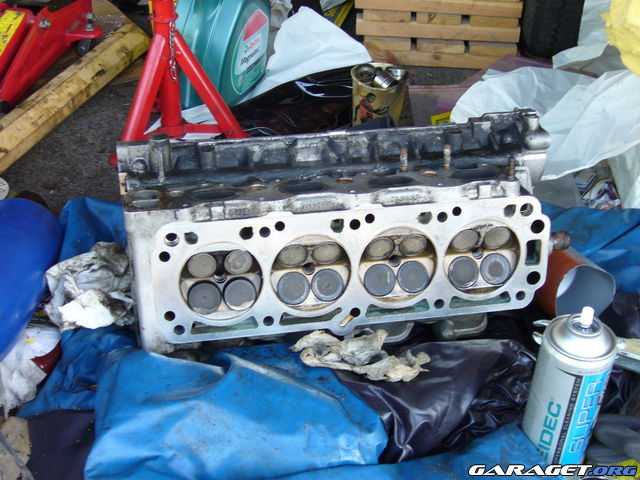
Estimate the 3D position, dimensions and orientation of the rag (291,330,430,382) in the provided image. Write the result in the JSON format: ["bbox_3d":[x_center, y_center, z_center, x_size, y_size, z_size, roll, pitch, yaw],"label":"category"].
[{"bbox_3d":[0.043,0.121,0.960,0.140,0.026,0.050,8,33,9],"label":"rag"}]

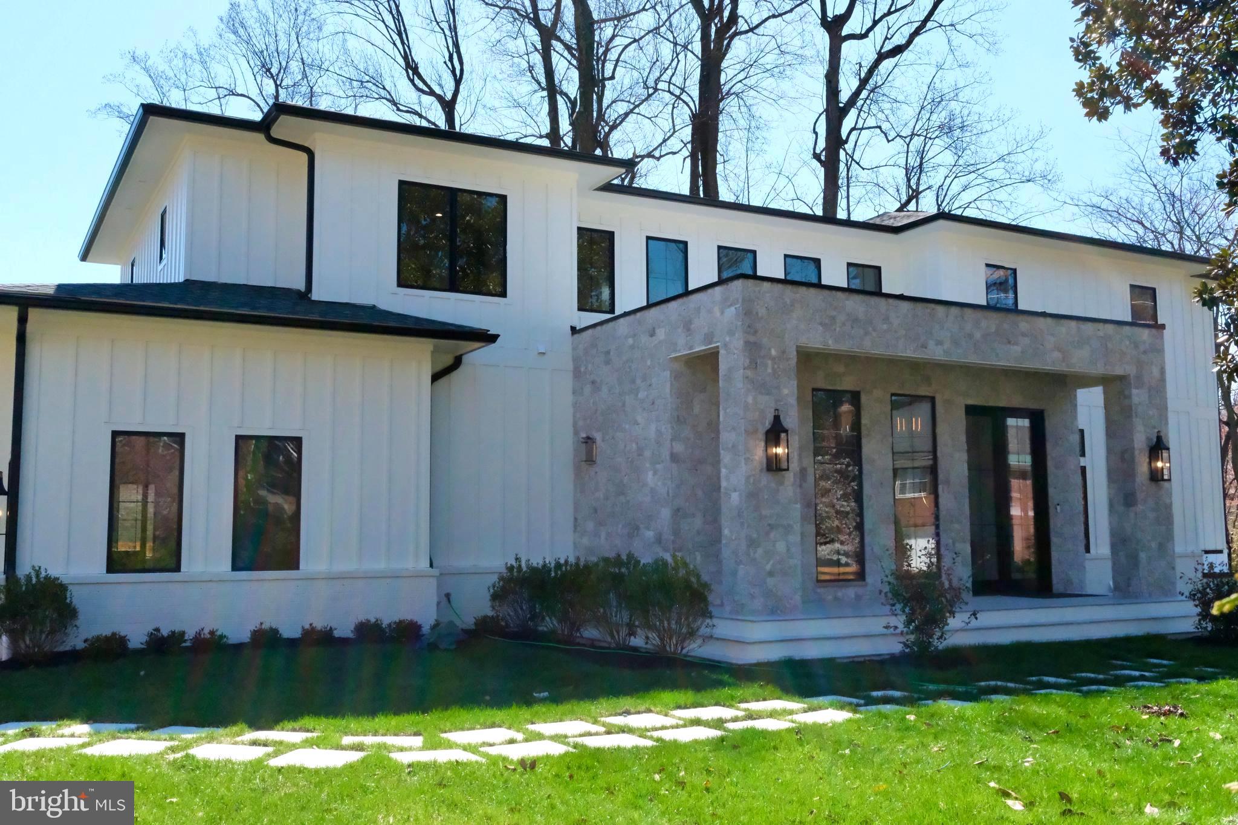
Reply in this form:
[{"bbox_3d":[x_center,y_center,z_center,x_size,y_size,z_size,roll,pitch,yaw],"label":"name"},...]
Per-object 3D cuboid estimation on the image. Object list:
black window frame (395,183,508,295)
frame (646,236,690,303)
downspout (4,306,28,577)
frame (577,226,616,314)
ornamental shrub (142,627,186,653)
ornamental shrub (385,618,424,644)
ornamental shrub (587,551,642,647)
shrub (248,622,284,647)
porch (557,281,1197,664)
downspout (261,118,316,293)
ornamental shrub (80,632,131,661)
[{"bbox_3d":[-2.498,-2.589,18.143,1.727,1.601,0.100,3,-6,-28],"label":"black window frame"},{"bbox_3d":[0.830,-2.289,20.640,0.819,1.400,0.110,3,-7,-28],"label":"frame"},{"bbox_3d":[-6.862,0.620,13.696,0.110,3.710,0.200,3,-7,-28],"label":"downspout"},{"bbox_3d":[-0.433,-2.354,19.962,0.805,1.400,0.110,3,-7,-28],"label":"frame"},{"bbox_3d":[-5.247,2.612,13.830,0.483,0.308,0.440,3,-7,-28],"label":"ornamental shrub"},{"bbox_3d":[-2.800,2.864,15.727,0.506,0.331,0.506,3,-6,-28],"label":"ornamental shrub"},{"bbox_3d":[-0.048,2.314,14.835,0.780,1.145,0.780,0,-6,0],"label":"ornamental shrub"},{"bbox_3d":[-4.212,2.651,14.387,0.413,0.301,0.400,3,-7,-28],"label":"shrub"},{"bbox_3d":[3.910,0.902,17.617,7.910,4.410,5.040,3,-7,-28],"label":"porch"},{"bbox_3d":[-4.712,-2.914,17.092,0.700,2.580,0.200,3,-6,-28],"label":"downspout"},{"bbox_3d":[-5.926,2.702,13.886,0.547,0.325,0.547,3,-6,-28],"label":"ornamental shrub"}]

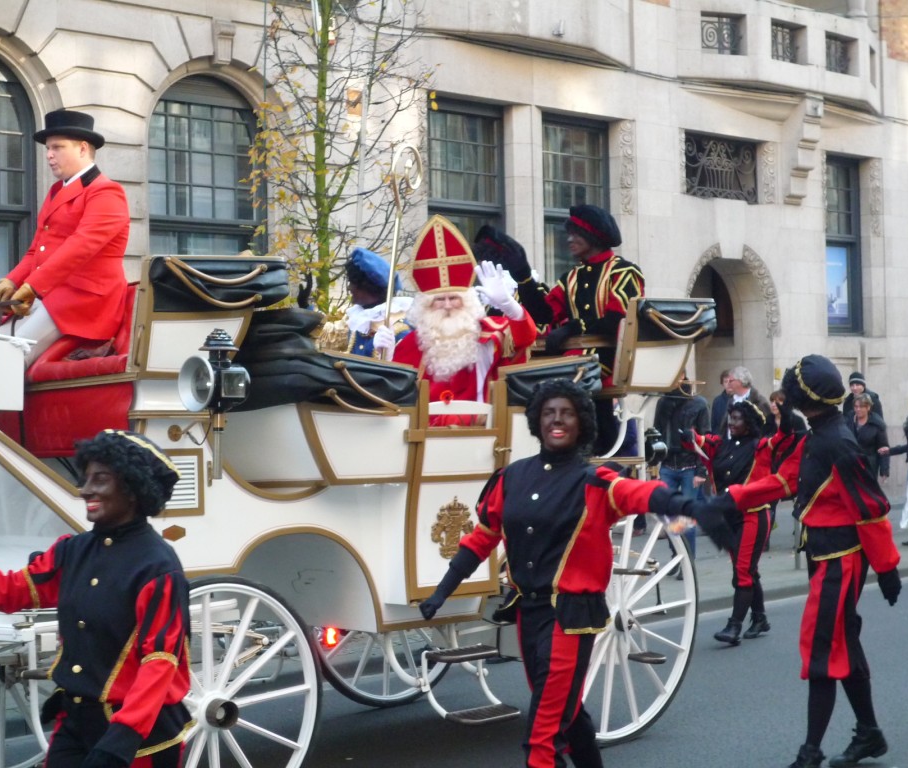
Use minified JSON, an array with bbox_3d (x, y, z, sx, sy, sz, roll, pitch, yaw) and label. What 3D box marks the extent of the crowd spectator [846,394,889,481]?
[{"bbox_3d":[4.389,0.912,17.800,0.540,1.610,0.360,-2,-2,29],"label":"crowd spectator"}]

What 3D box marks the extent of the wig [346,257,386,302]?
[{"bbox_3d":[-0.444,-0.548,8.600,0.260,0.240,0.250,-1,-1,21],"label":"wig"}]

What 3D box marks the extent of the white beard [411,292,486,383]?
[{"bbox_3d":[-0.034,-0.216,7.550,0.340,0.400,0.240,-1,-2,3],"label":"white beard"}]

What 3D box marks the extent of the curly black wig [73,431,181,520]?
[{"bbox_3d":[-0.930,0.258,4.720,0.290,0.250,0.270,-1,-1,-21],"label":"curly black wig"}]

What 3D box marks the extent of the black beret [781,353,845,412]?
[{"bbox_3d":[1.640,0.002,7.600,0.280,0.270,0.270,-2,-1,30],"label":"black beret"}]

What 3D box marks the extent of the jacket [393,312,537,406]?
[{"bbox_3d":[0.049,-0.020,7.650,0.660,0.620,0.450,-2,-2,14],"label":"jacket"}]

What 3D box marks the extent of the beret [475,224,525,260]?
[{"bbox_3d":[0.253,-0.786,9.200,0.290,0.170,0.280,18,-1,0],"label":"beret"}]

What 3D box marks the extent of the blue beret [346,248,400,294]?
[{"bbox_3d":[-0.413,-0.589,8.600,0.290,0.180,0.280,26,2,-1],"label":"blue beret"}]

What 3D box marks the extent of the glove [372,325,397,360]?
[{"bbox_3d":[-0.315,-0.188,7.500,0.100,0.165,0.110,-2,-2,18],"label":"glove"}]

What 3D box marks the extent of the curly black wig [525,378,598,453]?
[{"bbox_3d":[0.369,0.108,5.680,0.255,0.265,0.260,-1,-2,9],"label":"curly black wig"}]

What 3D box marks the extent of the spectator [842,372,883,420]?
[{"bbox_3d":[4.421,0.748,17.992,0.540,1.750,0.360,-1,-1,14],"label":"spectator"}]

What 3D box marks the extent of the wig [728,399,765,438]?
[{"bbox_3d":[2.048,0.242,11.600,0.270,0.260,0.260,-1,-1,-37],"label":"wig"}]

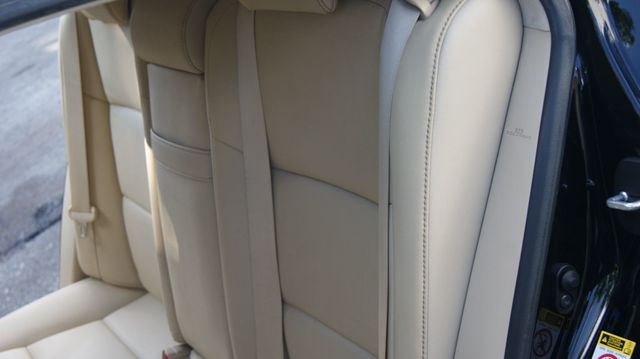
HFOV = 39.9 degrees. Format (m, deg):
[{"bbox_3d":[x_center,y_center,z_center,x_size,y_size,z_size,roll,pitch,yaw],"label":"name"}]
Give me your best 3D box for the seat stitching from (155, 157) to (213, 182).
[{"bbox_3d":[-0.217,-0.015,1.410,0.025,0.020,0.195,-21,22,-27],"label":"seat stitching"}]

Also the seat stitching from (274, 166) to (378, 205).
[{"bbox_3d":[0.003,0.007,1.090,0.025,0.022,0.240,-21,22,-27],"label":"seat stitching"}]

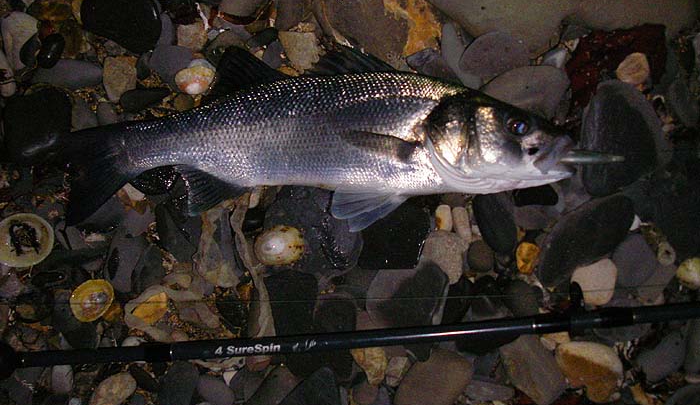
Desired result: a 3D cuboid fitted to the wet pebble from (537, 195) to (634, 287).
[{"bbox_3d":[0.214,0.029,0.705,0.121,0.019,0.048,-38,82,-6],"label":"wet pebble"}]

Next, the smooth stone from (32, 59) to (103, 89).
[{"bbox_3d":[-0.268,-0.122,0.732,0.070,0.018,0.031,2,80,0],"label":"smooth stone"}]

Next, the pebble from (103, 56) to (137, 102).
[{"bbox_3d":[-0.221,-0.118,0.736,0.031,0.021,0.045,0,74,0],"label":"pebble"}]

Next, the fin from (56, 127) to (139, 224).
[{"bbox_3d":[-0.221,-0.025,0.676,0.071,0.016,0.085,-8,81,-1],"label":"fin"}]

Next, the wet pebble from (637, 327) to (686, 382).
[{"bbox_3d":[0.271,0.133,0.666,0.031,0.020,0.054,43,79,11],"label":"wet pebble"}]

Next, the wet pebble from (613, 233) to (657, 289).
[{"bbox_3d":[0.259,0.054,0.701,0.052,0.019,0.040,-43,83,-7],"label":"wet pebble"}]

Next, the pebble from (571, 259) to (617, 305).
[{"bbox_3d":[0.221,0.074,0.689,0.041,0.021,0.038,-18,81,-3],"label":"pebble"}]

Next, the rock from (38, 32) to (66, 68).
[{"bbox_3d":[-0.287,-0.145,0.736,0.022,0.014,0.036,23,81,4],"label":"rock"}]

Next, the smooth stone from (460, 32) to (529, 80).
[{"bbox_3d":[0.139,-0.141,0.743,0.069,0.024,0.052,-8,75,-2],"label":"smooth stone"}]

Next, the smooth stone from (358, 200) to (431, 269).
[{"bbox_3d":[0.042,0.029,0.701,0.059,0.027,0.070,8,81,1],"label":"smooth stone"}]

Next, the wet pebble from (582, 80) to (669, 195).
[{"bbox_3d":[0.256,-0.062,0.721,0.087,0.030,0.113,-6,80,-1],"label":"wet pebble"}]

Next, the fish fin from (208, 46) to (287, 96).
[{"bbox_3d":[-0.095,-0.120,0.711,0.070,0.010,0.043,-18,75,-5],"label":"fish fin"}]

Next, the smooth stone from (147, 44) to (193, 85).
[{"bbox_3d":[-0.172,-0.131,0.733,0.044,0.021,0.043,24,81,4],"label":"smooth stone"}]

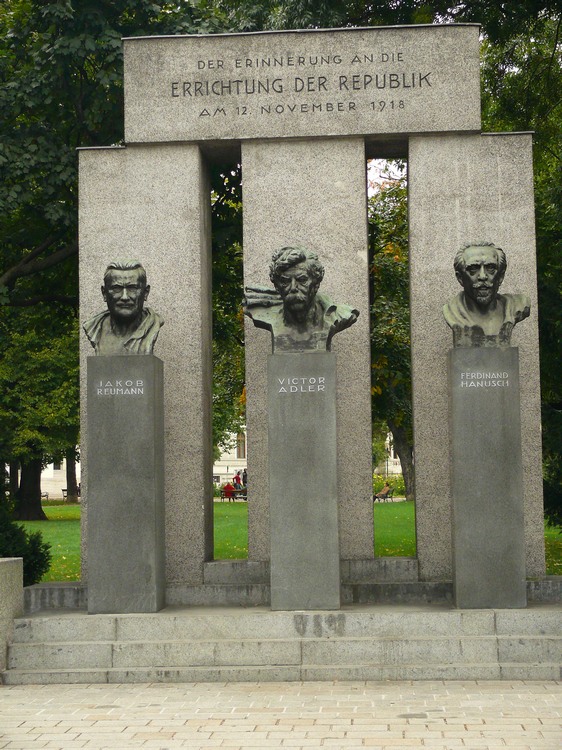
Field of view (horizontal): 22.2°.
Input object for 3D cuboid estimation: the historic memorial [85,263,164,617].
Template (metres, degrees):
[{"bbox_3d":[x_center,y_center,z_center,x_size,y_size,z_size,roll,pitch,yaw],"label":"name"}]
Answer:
[{"bbox_3d":[-1.310,0.499,11.992,0.690,2.927,0.491,-1,-4,4],"label":"historic memorial"}]

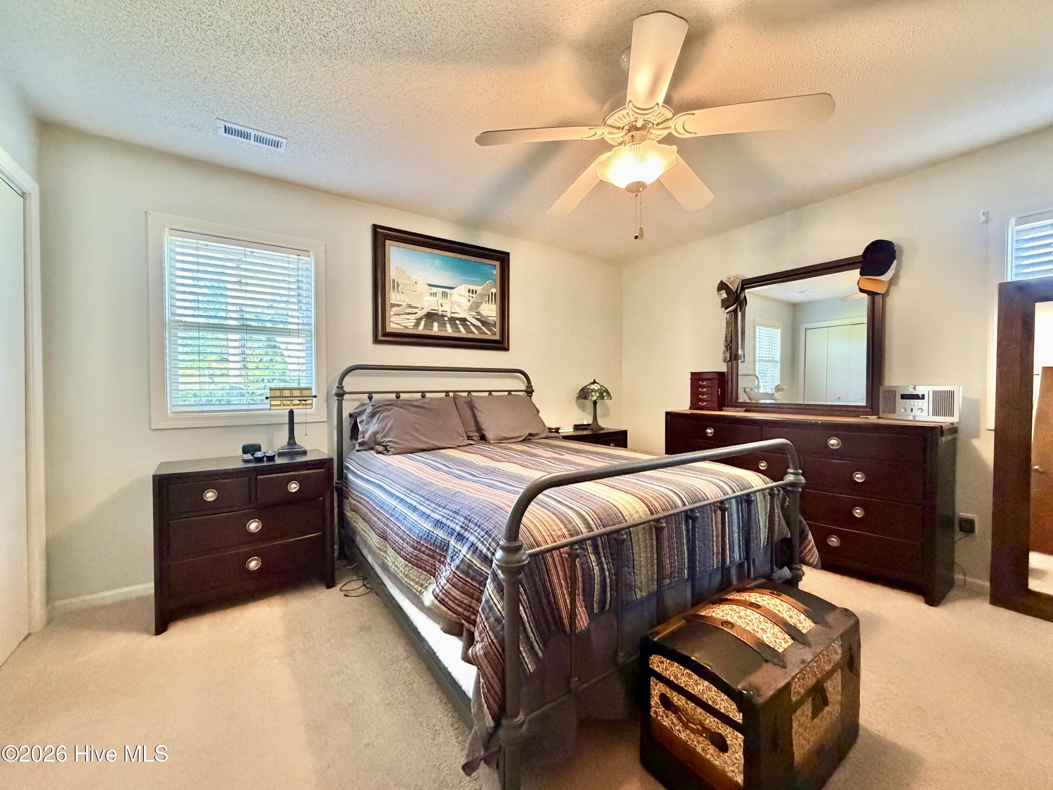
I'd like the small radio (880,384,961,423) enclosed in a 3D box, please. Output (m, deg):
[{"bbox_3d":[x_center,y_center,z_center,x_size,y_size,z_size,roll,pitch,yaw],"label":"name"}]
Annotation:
[{"bbox_3d":[2.302,0.047,2.506,0.095,0.195,0.345,-1,1,-30],"label":"small radio"}]

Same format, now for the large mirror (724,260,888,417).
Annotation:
[{"bbox_3d":[1.942,-0.388,3.075,0.050,1.025,0.985,-1,1,-35],"label":"large mirror"}]

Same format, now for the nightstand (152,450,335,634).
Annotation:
[{"bbox_3d":[-1.528,0.734,2.355,0.775,0.745,0.425,-1,1,-37],"label":"nightstand"}]

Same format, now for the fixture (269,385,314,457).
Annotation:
[{"bbox_3d":[-1.422,0.157,2.584,0.270,0.400,0.165,-1,1,-35],"label":"fixture"}]

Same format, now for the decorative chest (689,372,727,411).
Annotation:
[{"bbox_3d":[1.482,-0.030,3.465,0.140,0.315,0.250,-1,1,-35],"label":"decorative chest"}]

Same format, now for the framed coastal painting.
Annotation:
[{"bbox_3d":[-0.611,-0.782,3.311,1.120,0.830,0.044,-1,1,-35],"label":"framed coastal painting"}]

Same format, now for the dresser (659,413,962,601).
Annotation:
[{"bbox_3d":[1.805,0.621,2.998,0.395,0.944,1.680,-1,1,-35],"label":"dresser"}]

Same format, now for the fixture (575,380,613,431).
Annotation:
[{"bbox_3d":[0.650,0.094,4.002,0.335,0.475,0.335,0,1,0],"label":"fixture"}]

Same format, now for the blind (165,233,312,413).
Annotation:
[{"bbox_3d":[-1.720,-0.405,2.618,0.735,0.990,0.060,-1,1,-35],"label":"blind"}]

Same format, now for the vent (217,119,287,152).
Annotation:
[{"bbox_3d":[-1.402,-1.325,2.182,0.298,0.015,0.155,-1,1,-35],"label":"vent"}]

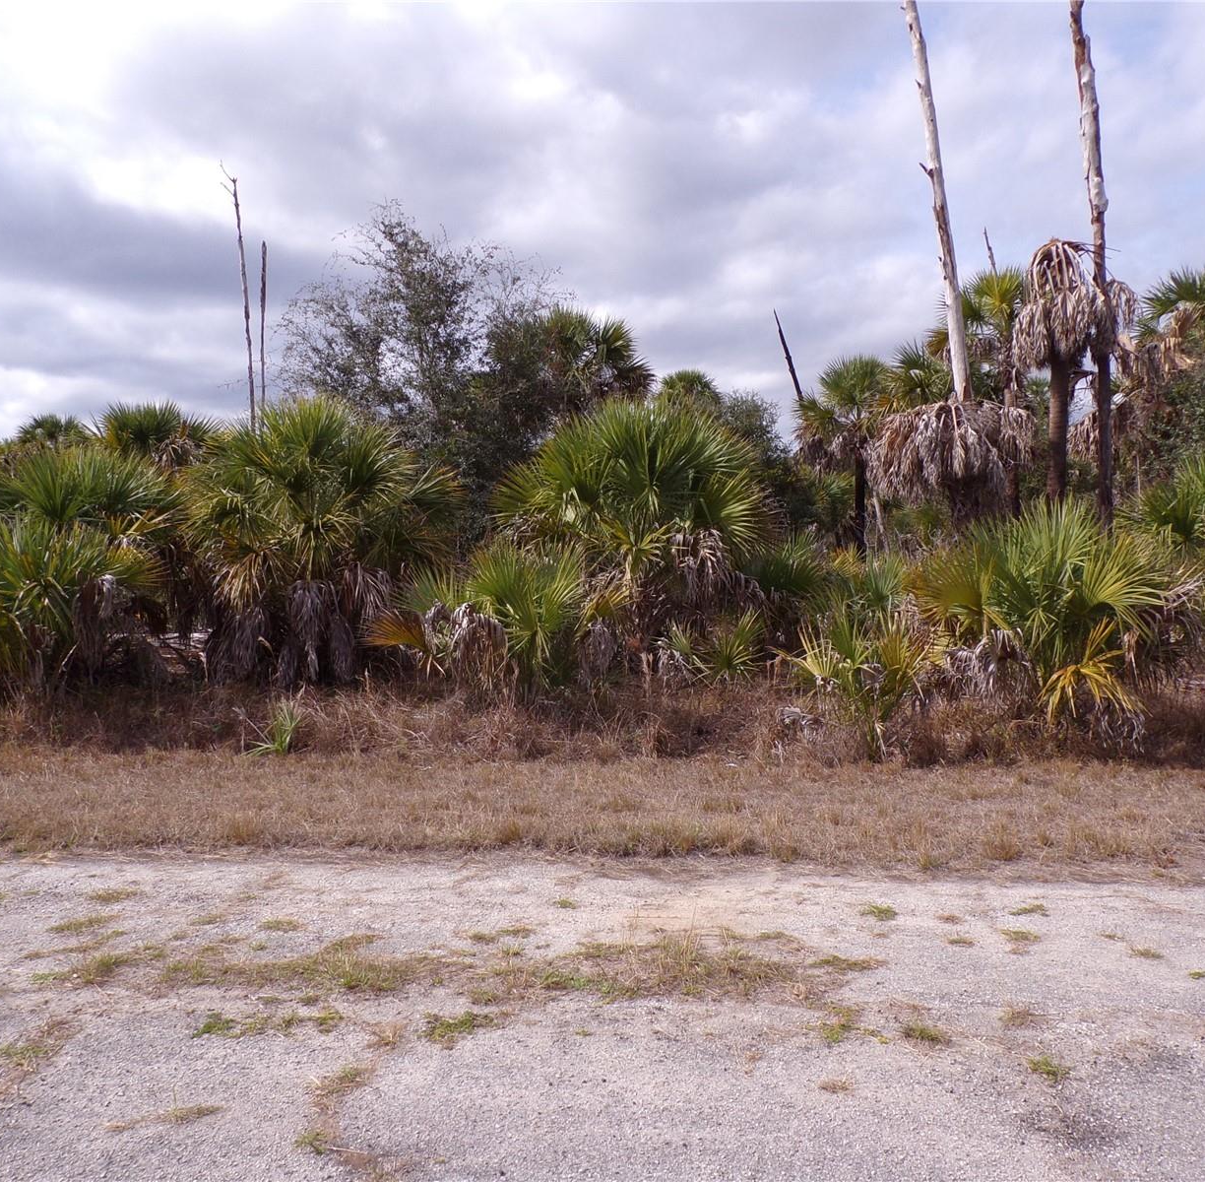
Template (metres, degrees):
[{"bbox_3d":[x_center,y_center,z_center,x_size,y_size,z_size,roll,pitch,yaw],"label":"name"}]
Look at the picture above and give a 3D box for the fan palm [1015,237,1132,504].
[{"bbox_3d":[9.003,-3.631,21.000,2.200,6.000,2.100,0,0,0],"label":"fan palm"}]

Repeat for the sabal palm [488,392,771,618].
[{"bbox_3d":[0.469,-0.813,17.000,4.350,4.200,3.900,0,0,0],"label":"sabal palm"}]

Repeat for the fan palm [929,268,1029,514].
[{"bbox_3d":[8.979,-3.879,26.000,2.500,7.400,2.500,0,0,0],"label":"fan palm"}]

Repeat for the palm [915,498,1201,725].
[{"bbox_3d":[5.121,0.316,12.300,3.200,2.650,2.900,0,0,0],"label":"palm"}]

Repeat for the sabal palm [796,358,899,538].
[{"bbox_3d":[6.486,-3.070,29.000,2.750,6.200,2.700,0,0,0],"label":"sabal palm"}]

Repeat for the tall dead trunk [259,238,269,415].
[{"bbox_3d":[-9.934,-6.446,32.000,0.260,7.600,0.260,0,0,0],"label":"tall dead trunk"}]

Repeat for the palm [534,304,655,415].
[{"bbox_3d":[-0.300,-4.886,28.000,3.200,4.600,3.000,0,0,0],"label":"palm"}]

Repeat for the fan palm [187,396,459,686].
[{"bbox_3d":[-4.435,-0.660,17.300,4.300,4.650,3.900,0,0,0],"label":"fan palm"}]

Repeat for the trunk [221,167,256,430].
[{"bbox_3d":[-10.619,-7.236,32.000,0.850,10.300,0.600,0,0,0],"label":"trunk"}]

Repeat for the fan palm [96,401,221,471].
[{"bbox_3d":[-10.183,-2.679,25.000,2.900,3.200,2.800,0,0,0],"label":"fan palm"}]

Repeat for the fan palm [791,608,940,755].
[{"bbox_3d":[2.538,0.878,10.500,1.450,1.420,1.300,0,0,0],"label":"fan palm"}]

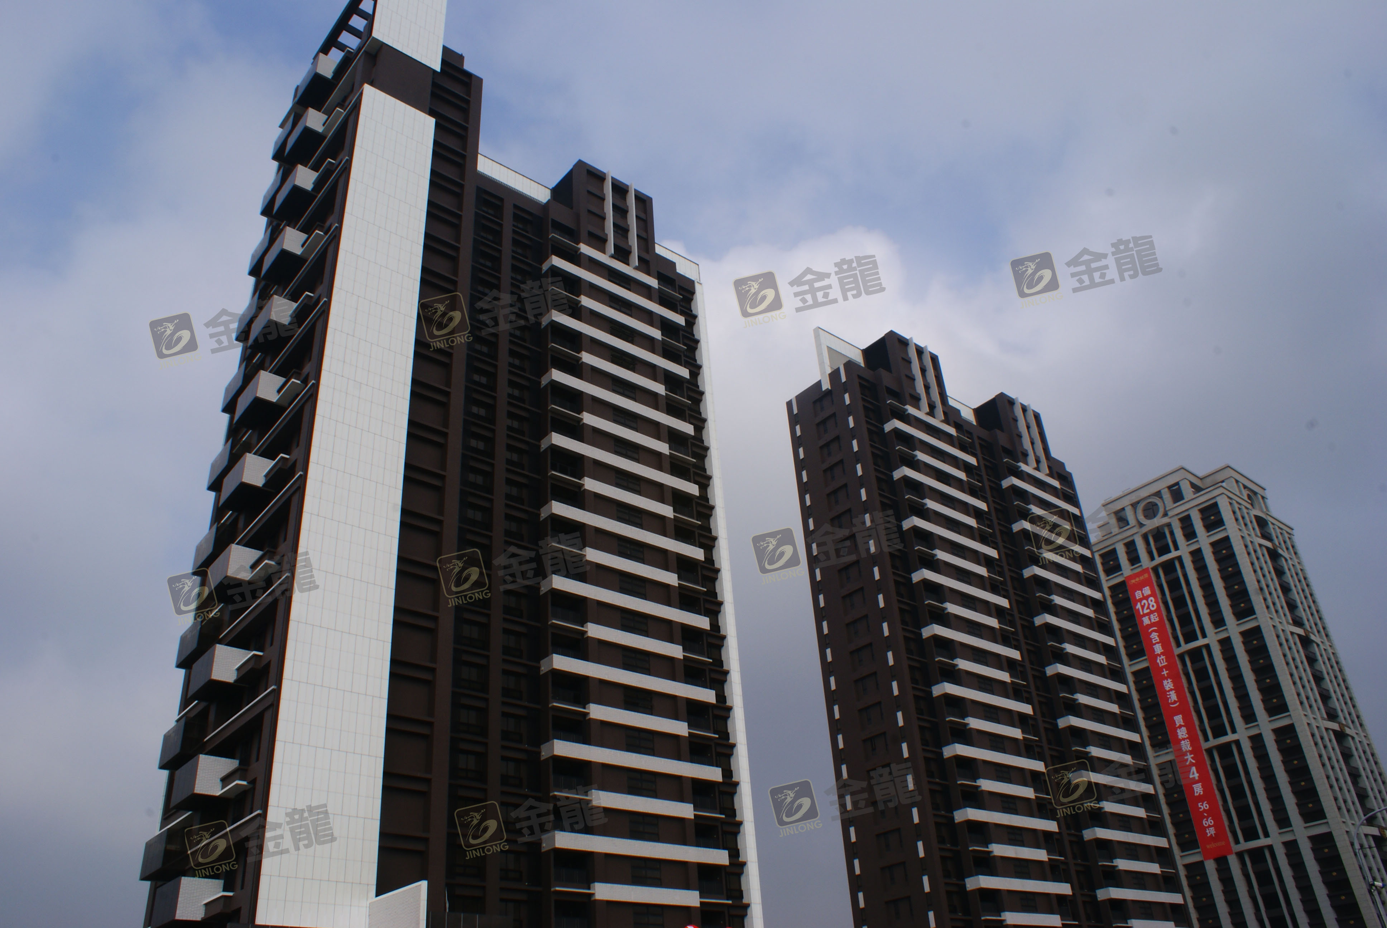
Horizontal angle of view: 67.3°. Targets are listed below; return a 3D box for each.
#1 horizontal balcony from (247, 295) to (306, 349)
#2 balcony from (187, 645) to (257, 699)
[{"bbox_3d":[-30.072,-9.841,75.065,2.227,2.144,4.148,21,-39,-37],"label":"horizontal balcony"},{"bbox_3d":[-28.096,12.569,62.019,2.304,2.144,3.808,20,-38,-36],"label":"balcony"}]

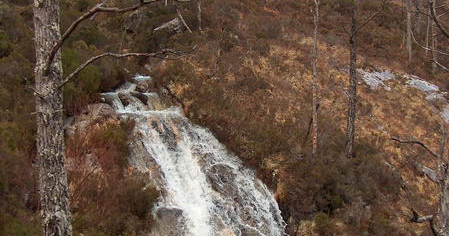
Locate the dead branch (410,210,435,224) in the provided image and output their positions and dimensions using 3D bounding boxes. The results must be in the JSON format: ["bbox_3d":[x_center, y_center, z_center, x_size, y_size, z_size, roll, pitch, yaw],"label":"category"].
[{"bbox_3d":[2.472,1.242,8.000,0.300,0.175,0.170,0,5,0],"label":"dead branch"}]

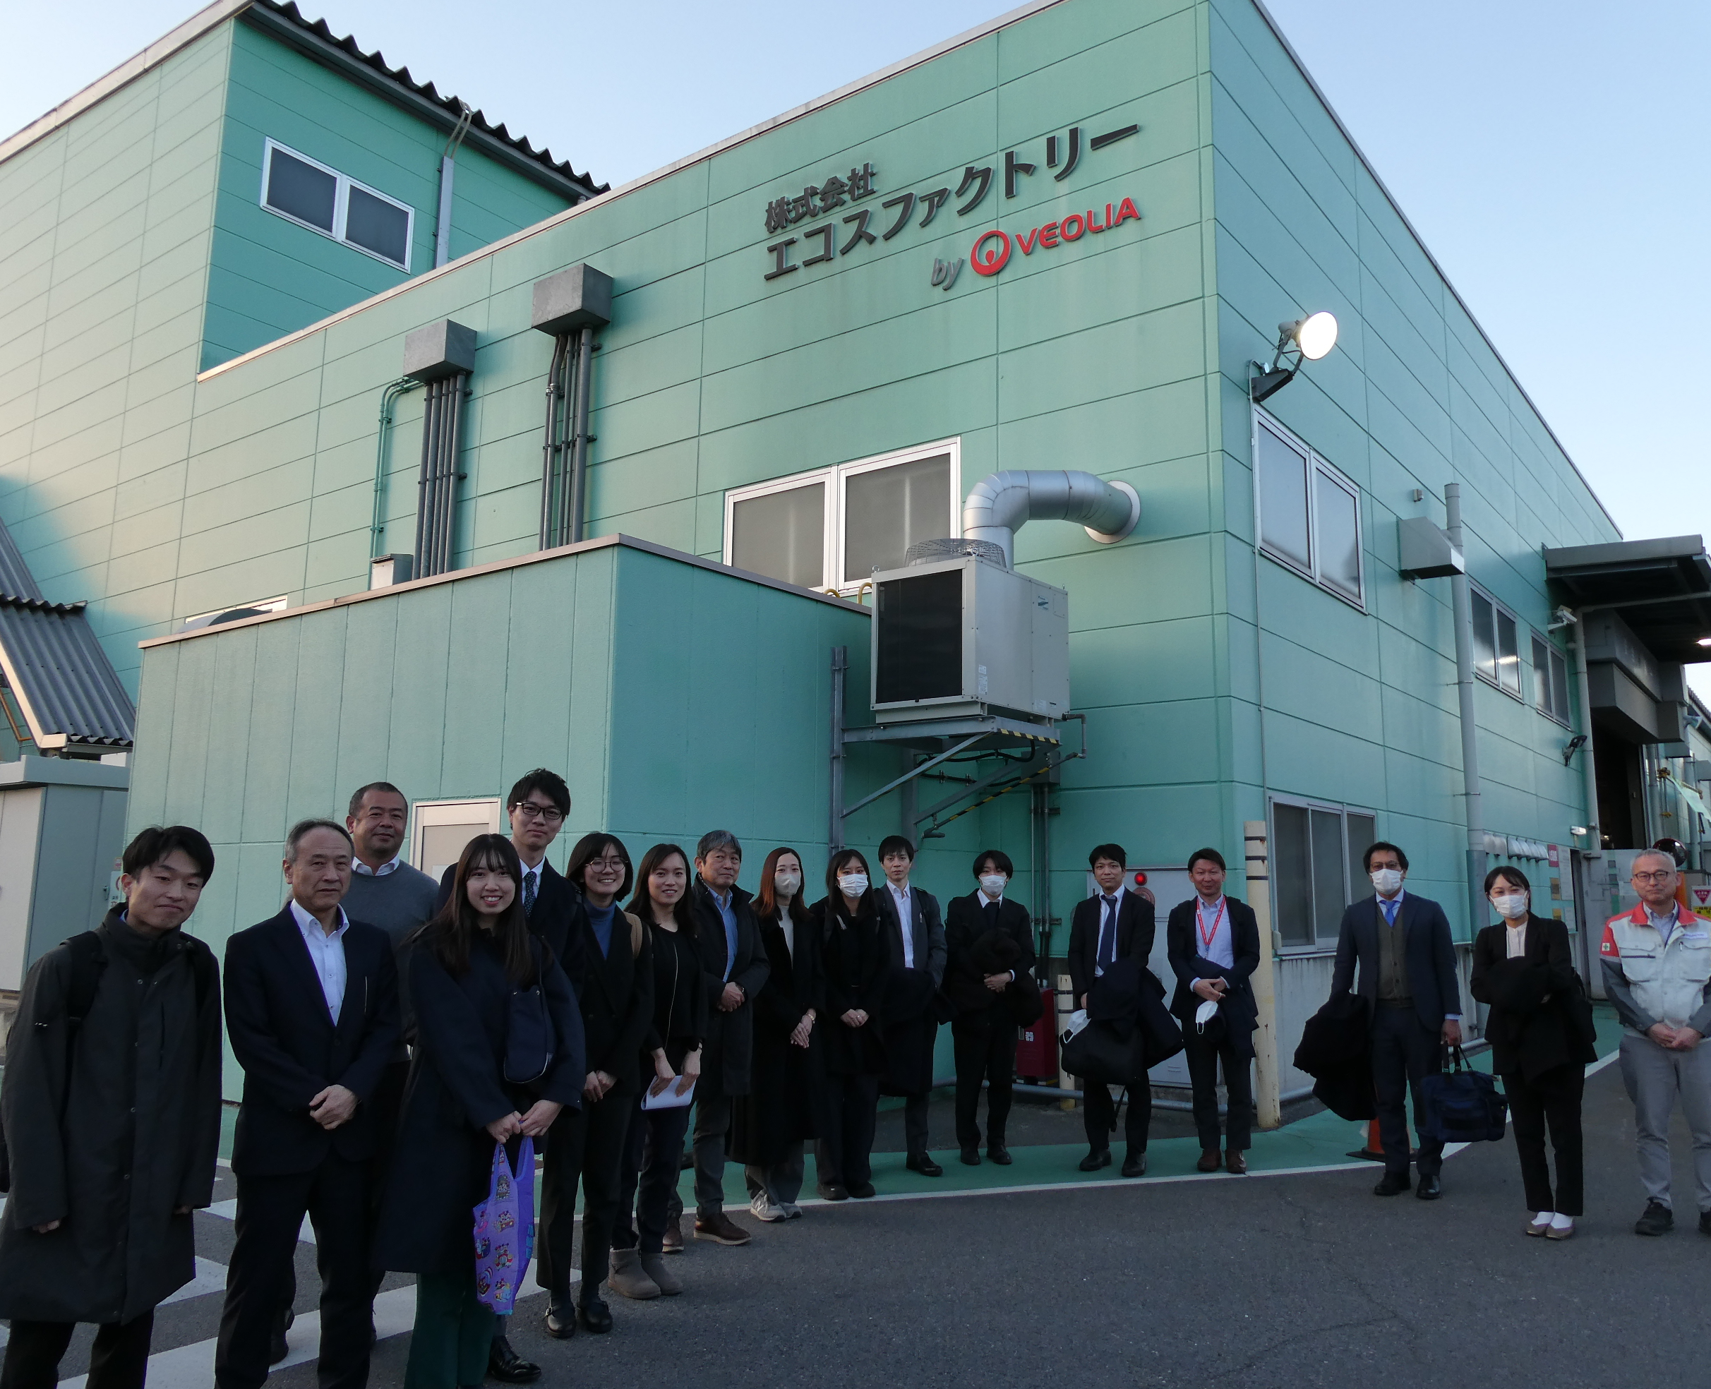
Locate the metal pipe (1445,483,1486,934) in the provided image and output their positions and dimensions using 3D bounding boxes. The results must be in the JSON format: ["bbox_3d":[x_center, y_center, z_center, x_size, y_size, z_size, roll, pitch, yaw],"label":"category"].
[{"bbox_3d":[6.483,0.538,13.571,0.190,5.790,0.190,-6,-11,38],"label":"metal pipe"}]

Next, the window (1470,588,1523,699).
[{"bbox_3d":[8.152,-0.634,16.346,0.120,1.200,2.780,-5,-10,37],"label":"window"}]

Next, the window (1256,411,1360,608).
[{"bbox_3d":[3.833,-1.483,10.800,0.100,1.150,2.560,-6,-11,38],"label":"window"}]

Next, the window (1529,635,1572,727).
[{"bbox_3d":[10.441,-0.183,19.270,0.120,1.200,2.740,-5,-10,37],"label":"window"}]

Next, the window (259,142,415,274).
[{"bbox_3d":[-8.845,-8.346,22.082,0.120,1.240,2.750,-5,-10,37],"label":"window"}]

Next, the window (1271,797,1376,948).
[{"bbox_3d":[3.799,1.455,10.332,0.100,1.120,2.500,-6,-11,38],"label":"window"}]

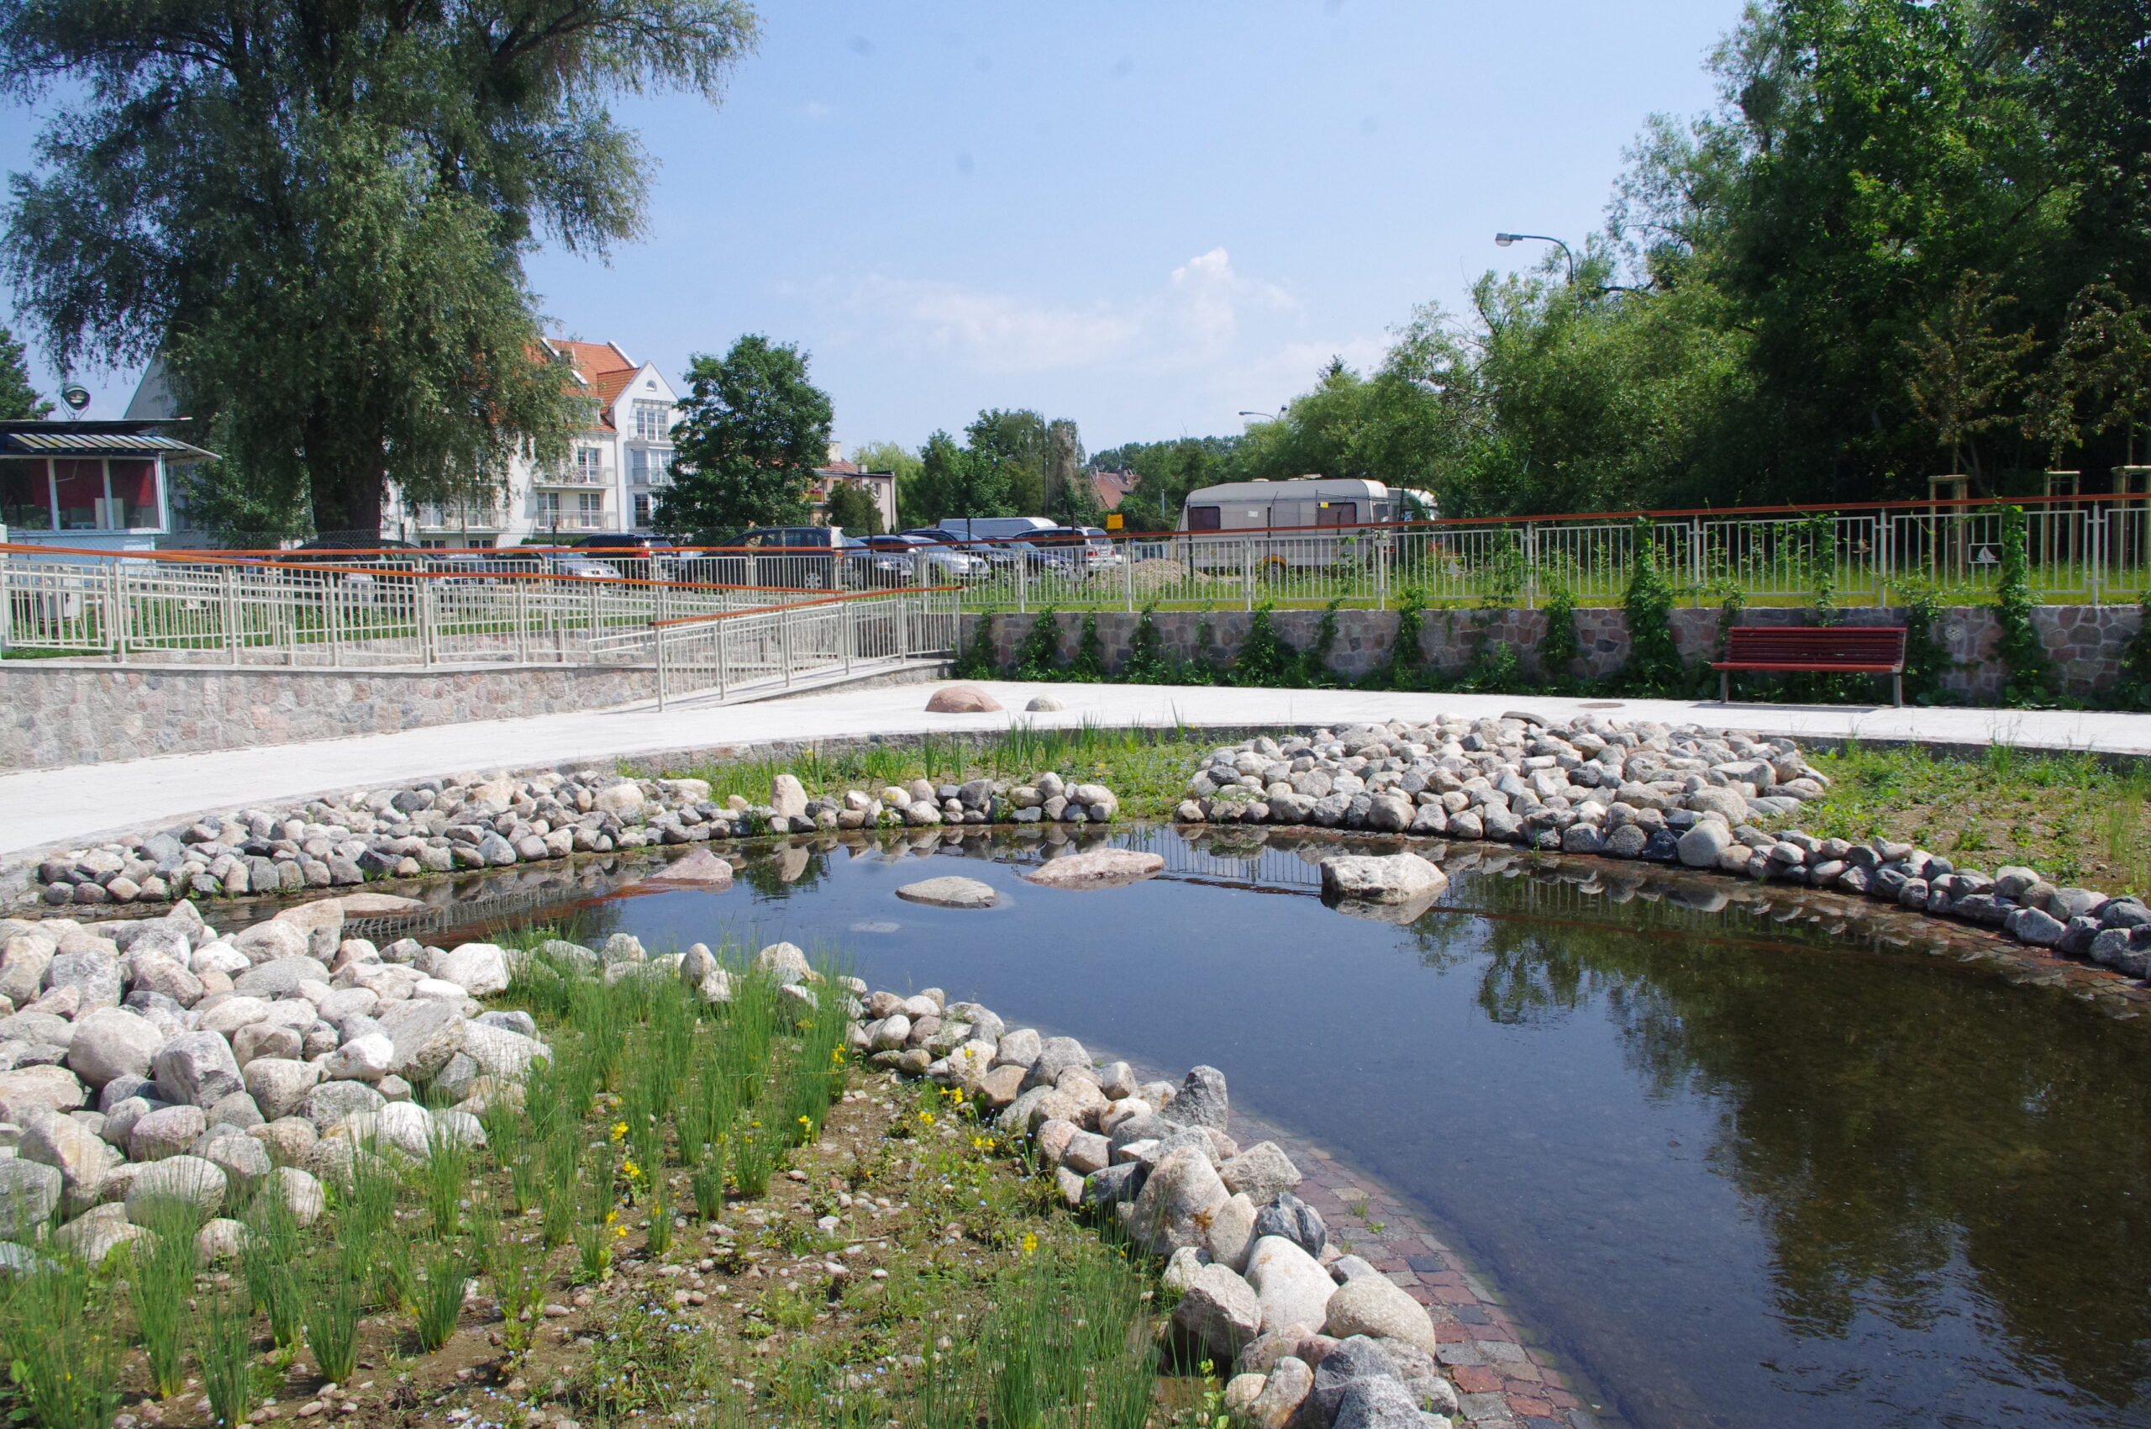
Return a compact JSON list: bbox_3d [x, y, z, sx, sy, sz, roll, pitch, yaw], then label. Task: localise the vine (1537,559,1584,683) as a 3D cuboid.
[{"bbox_3d":[5.851,-1.107,19.446,0.443,1.438,0.350,2,6,38],"label":"vine"}]

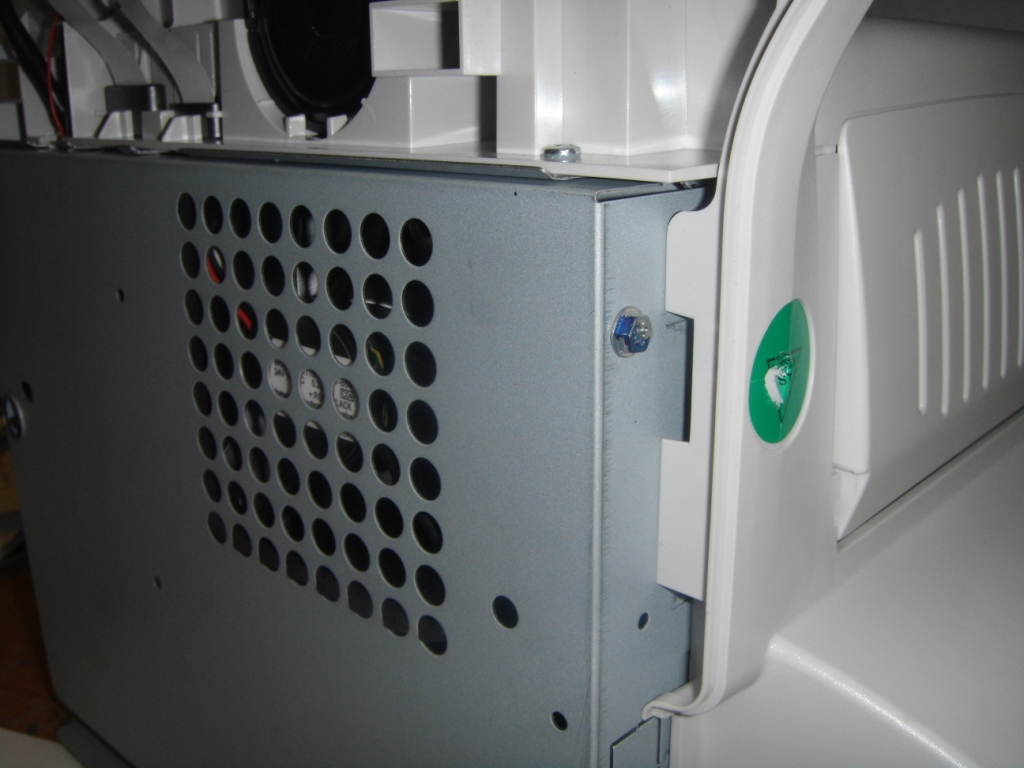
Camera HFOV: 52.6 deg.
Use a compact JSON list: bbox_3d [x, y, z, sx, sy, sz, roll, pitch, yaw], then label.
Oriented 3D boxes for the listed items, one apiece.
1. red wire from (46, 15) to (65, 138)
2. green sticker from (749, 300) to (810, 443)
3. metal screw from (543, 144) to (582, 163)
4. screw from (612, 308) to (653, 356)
[{"bbox_3d":[-0.127,-0.086,0.289,0.006,0.033,0.004,14,22,41],"label":"red wire"},{"bbox_3d":[0.051,-0.002,0.196,0.001,0.027,0.027,14,22,41],"label":"green sticker"},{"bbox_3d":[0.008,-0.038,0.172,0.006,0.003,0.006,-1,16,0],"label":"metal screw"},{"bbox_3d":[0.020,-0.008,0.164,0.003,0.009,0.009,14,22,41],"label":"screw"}]

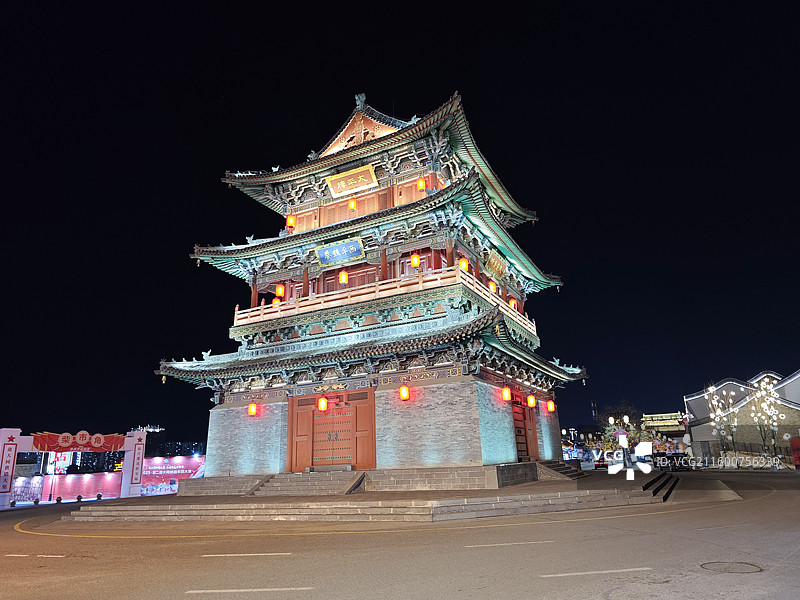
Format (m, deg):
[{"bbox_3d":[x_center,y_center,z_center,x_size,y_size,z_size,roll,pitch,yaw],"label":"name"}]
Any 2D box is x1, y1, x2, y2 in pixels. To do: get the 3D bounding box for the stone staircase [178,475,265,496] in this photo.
[{"bbox_3d":[-7.824,8.451,24.133,5.000,0.750,1.100,-11,-19,25],"label":"stone staircase"}]

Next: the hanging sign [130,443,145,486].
[{"bbox_3d":[-19.295,12.102,39.165,0.100,2.850,0.780,-11,-19,25],"label":"hanging sign"}]

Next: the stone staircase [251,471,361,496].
[{"bbox_3d":[-3.625,7.403,21.347,4.300,0.760,1.700,-11,-19,25],"label":"stone staircase"}]

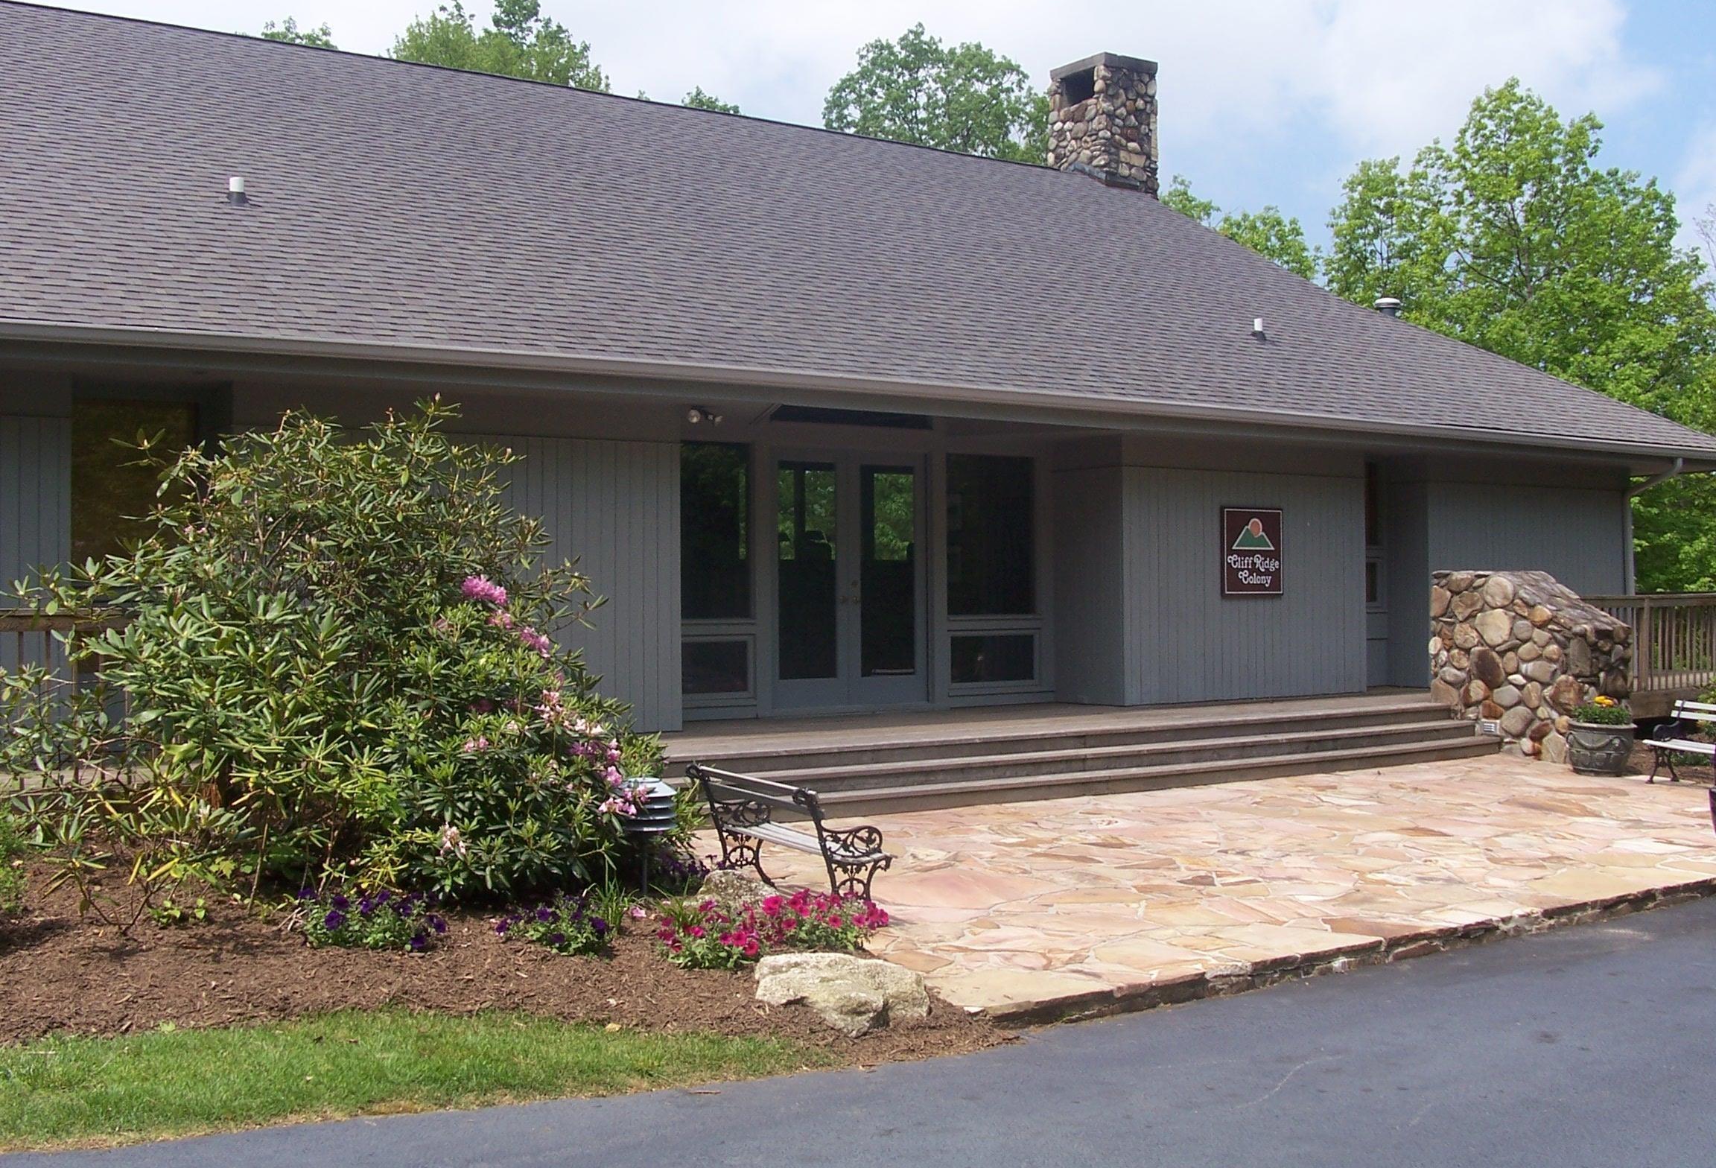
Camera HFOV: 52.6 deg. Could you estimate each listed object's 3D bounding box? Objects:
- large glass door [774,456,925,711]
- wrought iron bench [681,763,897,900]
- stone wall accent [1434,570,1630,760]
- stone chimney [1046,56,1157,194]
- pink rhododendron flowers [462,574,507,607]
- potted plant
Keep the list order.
[{"bbox_3d":[-0.043,-0.029,16.760,1.782,2.414,0.090,0,0,-33],"label":"large glass door"},{"bbox_3d":[-0.351,1.266,8.536,0.520,0.700,1.380,0,0,-27],"label":"wrought iron bench"},{"bbox_3d":[6.211,0.724,15.926,1.026,1.696,1.534,0,0,-33],"label":"stone wall accent"},{"bbox_3d":[3.870,-7.054,27.084,1.123,2.160,1.318,0,0,-33],"label":"stone chimney"},{"bbox_3d":[-2.130,0.038,9.900,0.260,0.190,0.200,0,0,-12],"label":"pink rhododendron flowers"},{"bbox_3d":[6.102,1.245,14.260,0.562,0.643,0.562,0,0,-33],"label":"potted plant"}]

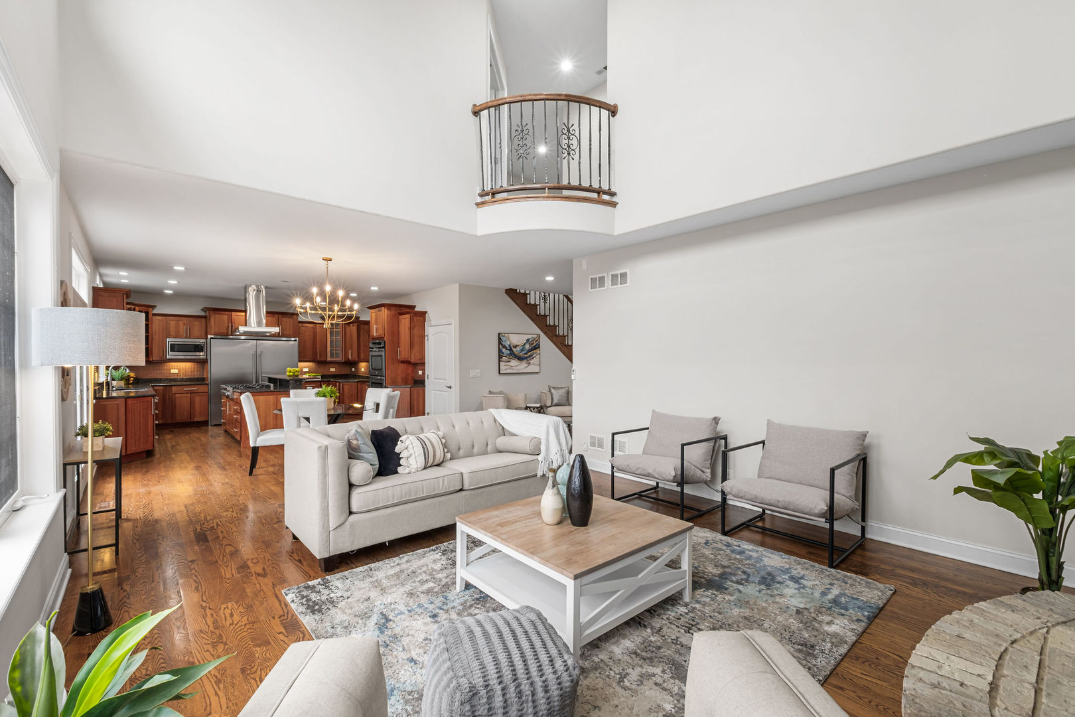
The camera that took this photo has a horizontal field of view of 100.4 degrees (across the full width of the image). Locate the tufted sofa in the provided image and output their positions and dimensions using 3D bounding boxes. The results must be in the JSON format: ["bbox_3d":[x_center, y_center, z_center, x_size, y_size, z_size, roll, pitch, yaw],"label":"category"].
[{"bbox_3d":[-0.934,1.011,4.047,2.198,0.858,0.884,0,0,-42],"label":"tufted sofa"}]

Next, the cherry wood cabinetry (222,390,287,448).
[{"bbox_3d":[-5.093,0.965,8.164,0.820,0.900,1.900,0,0,-42],"label":"cherry wood cabinetry"}]

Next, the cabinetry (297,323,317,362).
[{"bbox_3d":[-5.824,-0.402,11.257,0.433,0.992,0.330,0,0,-42],"label":"cabinetry"}]

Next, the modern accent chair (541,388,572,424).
[{"bbox_3d":[0.385,1.025,8.200,0.690,0.830,0.660,0,0,-13],"label":"modern accent chair"}]

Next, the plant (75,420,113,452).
[{"bbox_3d":[-3.485,0.600,3.530,0.220,0.235,0.200,0,0,-42],"label":"plant"}]

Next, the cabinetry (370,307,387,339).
[{"bbox_3d":[-3.102,-0.725,9.463,0.580,0.624,0.762,0,0,-42],"label":"cabinetry"}]

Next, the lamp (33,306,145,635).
[{"bbox_3d":[-2.400,0.593,2.414,0.425,1.694,0.425,0,0,-45],"label":"lamp"}]

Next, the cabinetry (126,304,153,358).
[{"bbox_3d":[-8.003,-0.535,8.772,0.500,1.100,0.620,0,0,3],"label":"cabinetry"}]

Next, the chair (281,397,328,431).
[{"bbox_3d":[-2.693,0.942,5.351,0.470,0.995,0.620,0,0,-12],"label":"chair"}]

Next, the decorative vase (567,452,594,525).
[{"bbox_3d":[0.256,0.785,2.681,0.162,0.410,0.162,0,0,0],"label":"decorative vase"}]

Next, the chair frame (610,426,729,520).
[{"bbox_3d":[1.297,1.095,4.485,0.720,0.690,0.800,0,0,-39],"label":"chair frame"}]

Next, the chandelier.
[{"bbox_3d":[-2.751,-0.865,5.840,0.740,0.920,0.740,0,0,-25],"label":"chandelier"}]

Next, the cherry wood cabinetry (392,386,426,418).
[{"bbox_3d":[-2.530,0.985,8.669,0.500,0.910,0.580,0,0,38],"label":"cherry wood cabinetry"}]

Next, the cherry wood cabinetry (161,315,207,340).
[{"bbox_3d":[-7.434,-0.661,9.466,0.689,0.525,0.380,0,0,-42],"label":"cherry wood cabinetry"}]

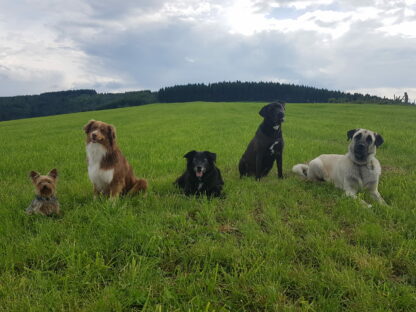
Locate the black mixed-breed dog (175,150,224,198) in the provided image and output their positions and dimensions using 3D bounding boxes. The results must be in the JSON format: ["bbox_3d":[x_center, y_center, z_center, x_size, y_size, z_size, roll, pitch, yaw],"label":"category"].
[{"bbox_3d":[-0.085,0.156,2.950,0.400,0.420,0.660,-1,6,-12],"label":"black mixed-breed dog"}]

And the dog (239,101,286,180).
[{"bbox_3d":[0.574,-0.170,3.320,0.320,0.810,0.560,-3,6,-30],"label":"dog"}]

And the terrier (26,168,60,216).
[{"bbox_3d":[-1.253,0.289,2.380,0.220,0.340,0.360,-4,7,-34],"label":"terrier"}]

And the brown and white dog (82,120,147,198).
[{"bbox_3d":[-0.837,0.027,2.860,0.320,0.690,0.560,3,6,25],"label":"brown and white dog"}]

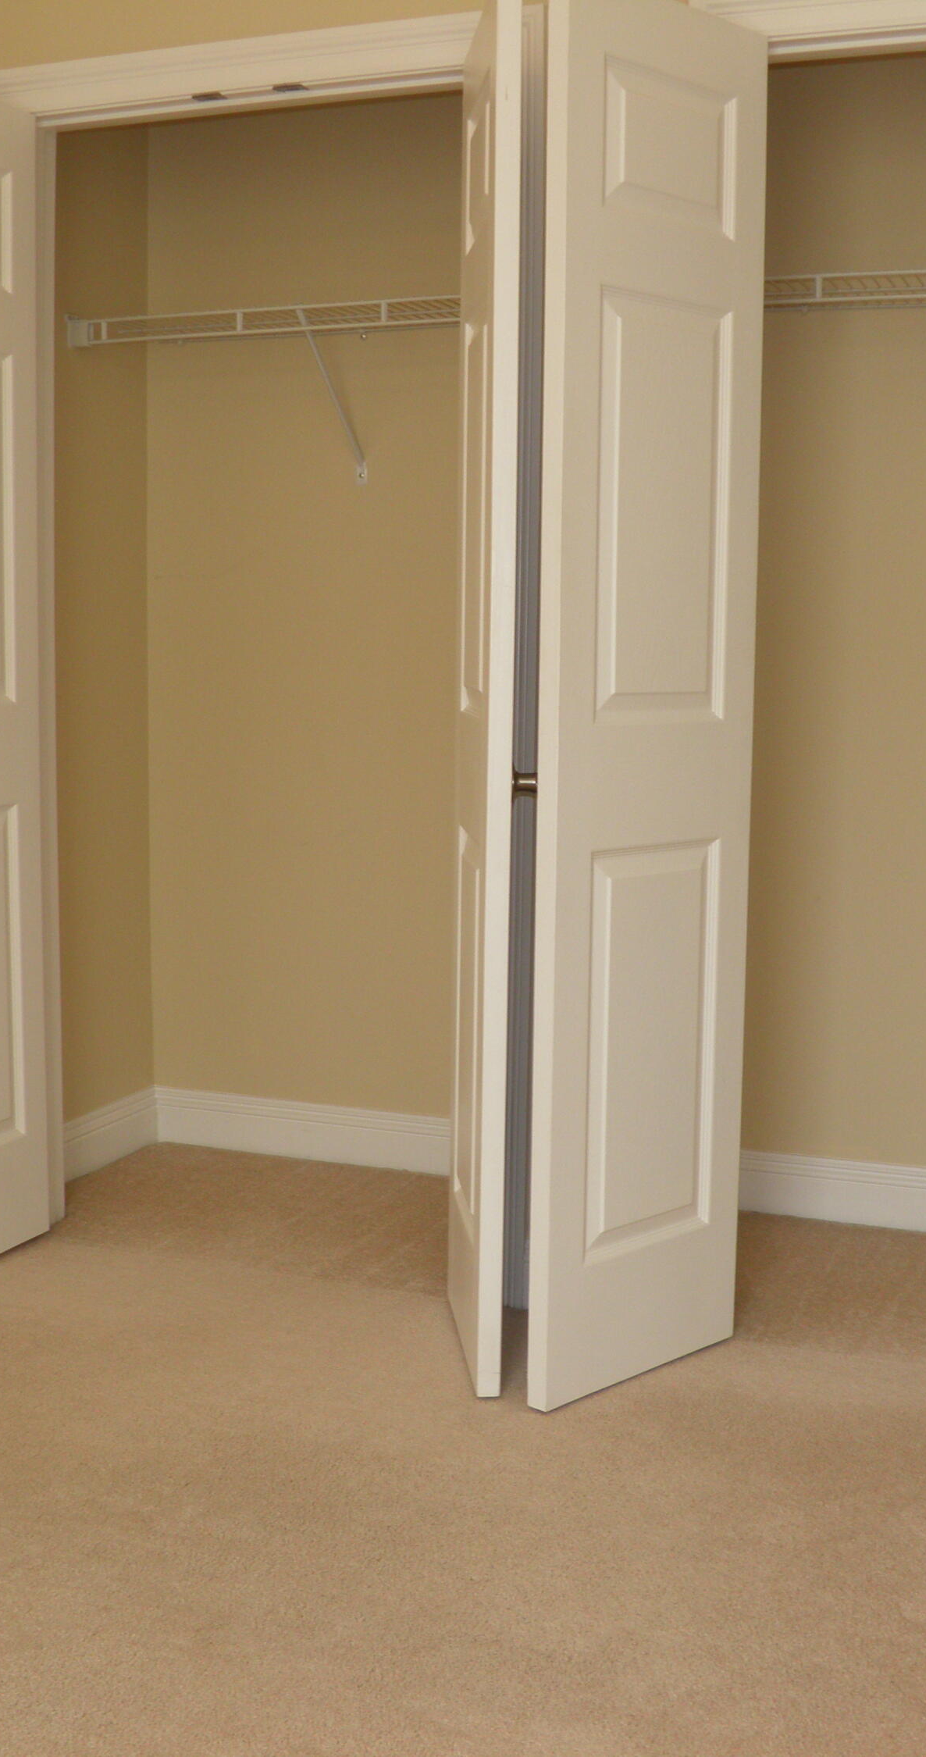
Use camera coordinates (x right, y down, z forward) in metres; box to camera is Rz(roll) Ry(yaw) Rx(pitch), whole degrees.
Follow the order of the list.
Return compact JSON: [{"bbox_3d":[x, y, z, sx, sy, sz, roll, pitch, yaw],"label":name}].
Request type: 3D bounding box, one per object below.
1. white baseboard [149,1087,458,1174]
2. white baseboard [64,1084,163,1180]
[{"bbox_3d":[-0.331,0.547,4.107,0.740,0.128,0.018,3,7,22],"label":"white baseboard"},{"bbox_3d":[-0.764,0.550,4.041,0.018,0.126,0.430,3,7,22],"label":"white baseboard"}]

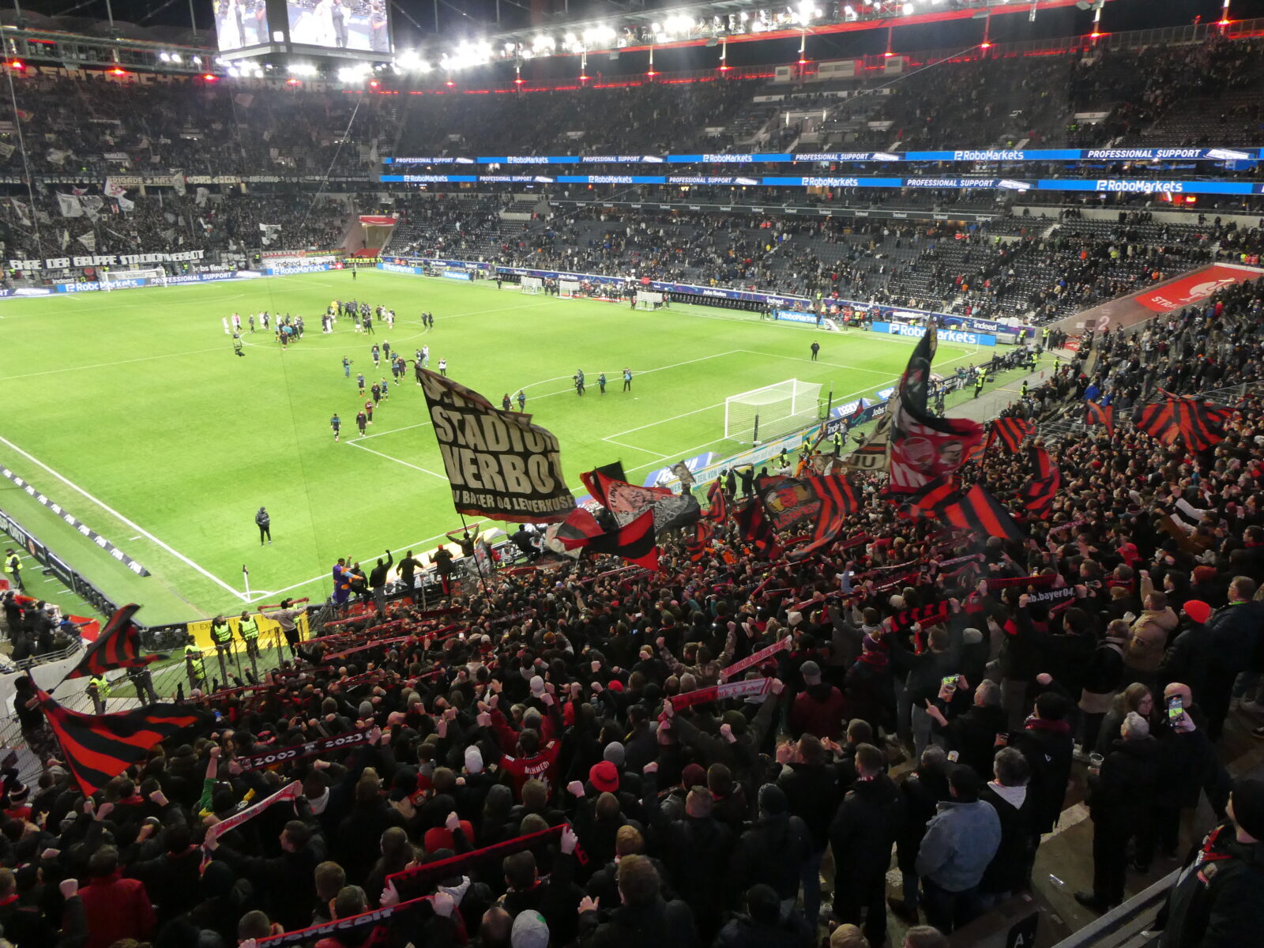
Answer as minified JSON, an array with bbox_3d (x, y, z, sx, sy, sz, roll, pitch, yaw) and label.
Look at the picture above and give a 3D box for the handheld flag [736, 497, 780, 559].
[{"bbox_3d":[2.945,1.259,20.500,0.950,1.350,0.450,3,19,8],"label":"handheld flag"}]

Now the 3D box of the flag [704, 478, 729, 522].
[{"bbox_3d":[2.649,0.821,27.500,0.720,1.300,0.400,2,19,6],"label":"flag"}]

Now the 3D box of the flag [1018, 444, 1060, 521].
[{"bbox_3d":[6.972,0.144,15.000,0.650,1.200,0.400,9,21,25],"label":"flag"}]

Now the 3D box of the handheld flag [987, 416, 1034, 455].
[{"bbox_3d":[11.442,-1.167,26.500,1.187,1.029,0.400,8,20,23],"label":"handheld flag"}]

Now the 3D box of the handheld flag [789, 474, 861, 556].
[{"bbox_3d":[4.291,0.925,19.500,1.436,1.755,0.500,5,19,13],"label":"handheld flag"}]

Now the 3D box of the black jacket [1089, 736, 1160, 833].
[{"bbox_3d":[3.707,2.354,6.600,0.380,0.660,0.500,12,22,30],"label":"black jacket"}]

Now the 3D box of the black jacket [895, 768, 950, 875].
[{"bbox_3d":[2.231,2.654,6.700,0.500,0.700,0.340,-6,20,-17],"label":"black jacket"}]

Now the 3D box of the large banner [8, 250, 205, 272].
[{"bbox_3d":[-76.119,-31.451,128.869,0.200,1.600,26.541,16,25,39],"label":"large banner"}]

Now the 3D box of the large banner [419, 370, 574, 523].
[{"bbox_3d":[-3.307,-0.690,21.500,3.600,3.500,0.700,0,19,-1],"label":"large banner"}]

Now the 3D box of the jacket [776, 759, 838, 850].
[{"bbox_3d":[1.294,2.412,6.400,0.540,0.700,0.400,-5,19,-14],"label":"jacket"}]

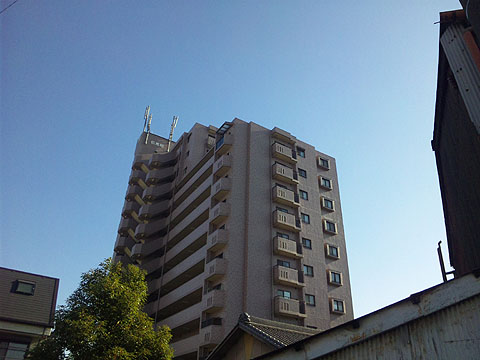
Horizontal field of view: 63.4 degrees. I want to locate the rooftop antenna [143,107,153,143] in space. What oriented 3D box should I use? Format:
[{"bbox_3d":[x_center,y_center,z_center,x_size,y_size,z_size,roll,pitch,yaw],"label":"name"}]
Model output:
[{"bbox_3d":[-15.066,-9.020,63.450,0.850,6.900,0.800,20,-36,-26],"label":"rooftop antenna"}]

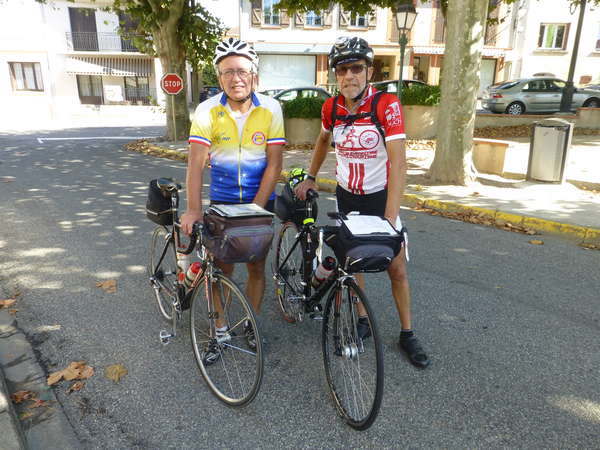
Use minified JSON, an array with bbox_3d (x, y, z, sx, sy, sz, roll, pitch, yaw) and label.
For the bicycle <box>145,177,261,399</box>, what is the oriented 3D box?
[{"bbox_3d":[-0.646,0.300,2.456,0.440,0.990,1.680,-3,15,-34],"label":"bicycle"}]

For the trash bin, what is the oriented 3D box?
[{"bbox_3d":[4.104,-1.225,6.957,0.580,0.967,0.420,6,17,20],"label":"trash bin"}]

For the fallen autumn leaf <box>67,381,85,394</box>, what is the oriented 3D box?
[{"bbox_3d":[-1.199,0.860,2.223,0.060,0.030,0.100,9,19,29],"label":"fallen autumn leaf"}]

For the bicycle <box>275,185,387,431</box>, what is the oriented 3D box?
[{"bbox_3d":[0.090,0.316,2.410,0.440,0.990,1.680,1,15,-19],"label":"bicycle"}]

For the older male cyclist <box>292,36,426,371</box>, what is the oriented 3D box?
[{"bbox_3d":[0.360,-0.115,2.403,0.720,1.810,0.580,2,16,4],"label":"older male cyclist"}]

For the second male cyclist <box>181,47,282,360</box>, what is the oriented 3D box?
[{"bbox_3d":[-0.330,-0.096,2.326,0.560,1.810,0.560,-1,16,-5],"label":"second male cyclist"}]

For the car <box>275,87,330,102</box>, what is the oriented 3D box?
[{"bbox_3d":[-0.245,-5.312,18.501,4.000,1.460,1.720,-1,16,-3],"label":"car"}]

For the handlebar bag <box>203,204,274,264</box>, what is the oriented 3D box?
[{"bbox_3d":[-0.290,0.039,1.951,0.260,0.220,0.210,-3,15,-32],"label":"handlebar bag"}]

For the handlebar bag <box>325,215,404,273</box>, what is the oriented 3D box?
[{"bbox_3d":[0.292,0.082,1.869,0.250,0.190,0.220,3,15,-13],"label":"handlebar bag"}]

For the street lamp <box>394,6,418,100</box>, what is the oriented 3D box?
[{"bbox_3d":[2.885,-4.279,11.813,0.600,3.676,0.600,0,16,0],"label":"street lamp"}]

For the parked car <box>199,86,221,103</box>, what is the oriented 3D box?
[{"bbox_3d":[-3.858,-5.834,20.167,1.750,1.500,4.100,-2,16,-8],"label":"parked car"}]

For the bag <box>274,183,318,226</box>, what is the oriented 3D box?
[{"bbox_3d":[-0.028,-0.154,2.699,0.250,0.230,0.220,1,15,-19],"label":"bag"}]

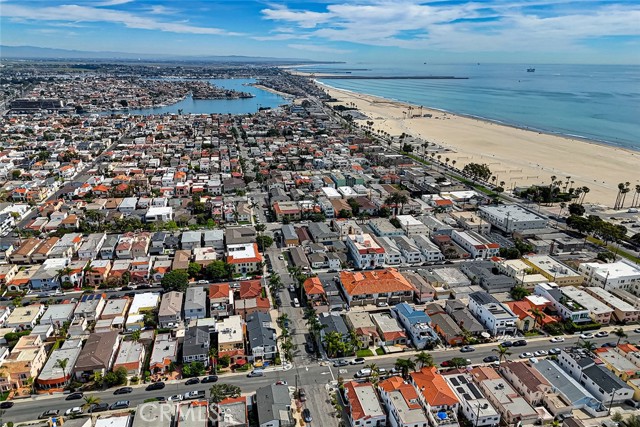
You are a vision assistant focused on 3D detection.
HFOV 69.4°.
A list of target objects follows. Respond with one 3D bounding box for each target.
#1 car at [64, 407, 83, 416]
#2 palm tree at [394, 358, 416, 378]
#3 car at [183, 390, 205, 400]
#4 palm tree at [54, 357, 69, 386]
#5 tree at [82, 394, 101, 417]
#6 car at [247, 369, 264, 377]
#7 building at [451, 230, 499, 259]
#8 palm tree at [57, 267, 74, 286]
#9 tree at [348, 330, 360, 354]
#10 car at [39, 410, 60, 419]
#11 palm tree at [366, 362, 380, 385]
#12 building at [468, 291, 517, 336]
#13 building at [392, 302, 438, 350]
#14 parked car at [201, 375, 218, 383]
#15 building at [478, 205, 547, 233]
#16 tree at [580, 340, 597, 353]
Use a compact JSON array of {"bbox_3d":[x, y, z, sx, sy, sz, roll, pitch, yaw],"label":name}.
[{"bbox_3d":[-71.290,57.520,134.340,4.600,1.470,1.820,-4,19,-12],"label":"car"},{"bbox_3d":[25.919,47.349,140.320,6.349,6.410,6.349,-3,19,-11],"label":"palm tree"},{"bbox_3d":[-35.893,51.939,132.116,5.850,1.830,1.980,-3,19,-11],"label":"car"},{"bbox_3d":[-74.951,46.798,135.508,4.070,9.134,4.070,-3,19,-11],"label":"palm tree"},{"bbox_3d":[-65.580,55.290,132.850,5.200,6.700,5.200,-4,19,-12],"label":"tree"},{"bbox_3d":[-20.820,52.190,151.070,4.700,1.650,1.850,-4,19,-12],"label":"car"},{"bbox_3d":[84.710,16.200,253.240,13.270,6.900,24.190,-4,19,-12],"label":"building"},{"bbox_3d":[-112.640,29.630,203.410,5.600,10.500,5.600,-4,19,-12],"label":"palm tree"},{"bbox_3d":[12.190,45.310,161.040,4.200,8.800,4.200,-4,19,-12],"label":"tree"},{"bbox_3d":[-73.124,54.225,124.882,4.750,1.620,1.880,-3,19,-11],"label":"car"},{"bbox_3d":[15.723,48.020,137.592,4.293,6.711,4.293,0,18,0],"label":"palm tree"},{"bbox_3d":[63.773,36.988,172.029,8.400,6.700,19.000,-3,19,-11],"label":"building"},{"bbox_3d":[34.230,39.227,163.828,8.300,7.200,19.500,-3,19,-11],"label":"building"},{"bbox_3d":[-33.062,49.849,139.330,4.600,1.500,1.850,-3,19,-11],"label":"parked car"},{"bbox_3d":[113.385,3.434,272.880,26.500,7.100,28.100,-5,19,-14],"label":"building"},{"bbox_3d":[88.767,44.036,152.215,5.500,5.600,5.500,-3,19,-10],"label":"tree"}]

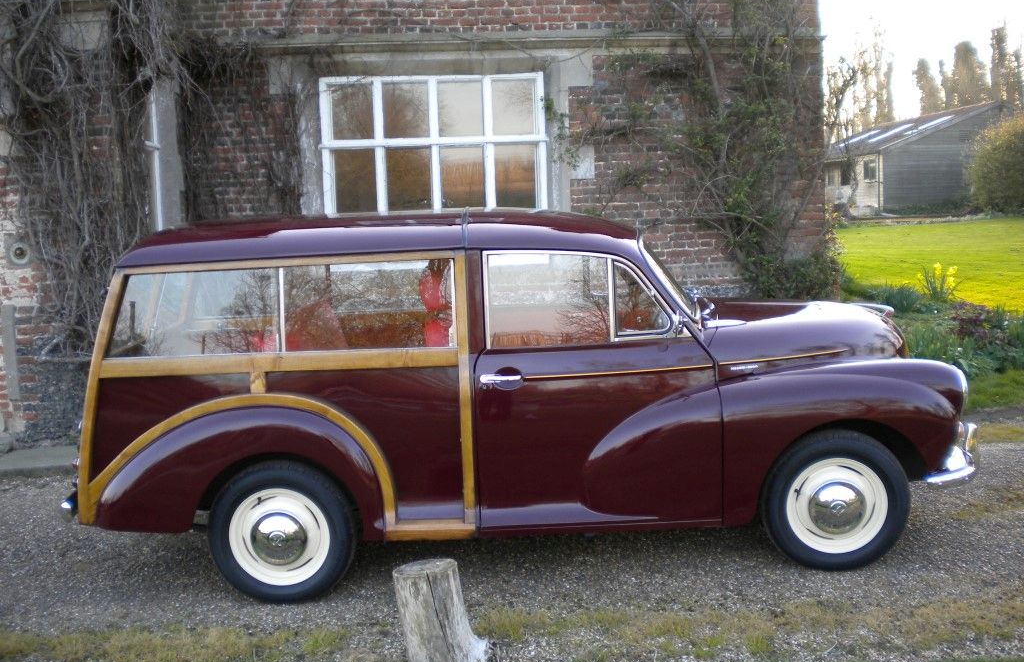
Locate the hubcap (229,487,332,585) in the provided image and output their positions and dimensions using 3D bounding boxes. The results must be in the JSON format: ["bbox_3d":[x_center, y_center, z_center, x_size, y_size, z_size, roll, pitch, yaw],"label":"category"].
[{"bbox_3d":[-0.904,0.802,4.027,0.392,0.392,0.080,-2,9,-1],"label":"hubcap"}]

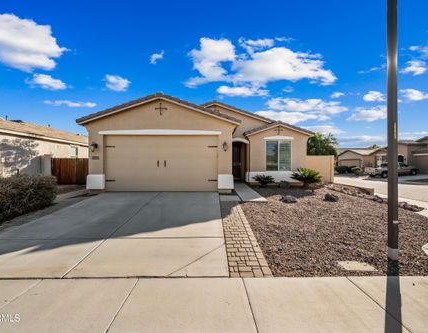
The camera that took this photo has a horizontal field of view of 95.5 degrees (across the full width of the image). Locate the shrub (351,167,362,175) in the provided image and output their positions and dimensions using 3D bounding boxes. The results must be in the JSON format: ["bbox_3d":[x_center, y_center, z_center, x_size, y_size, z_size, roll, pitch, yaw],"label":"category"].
[{"bbox_3d":[20.600,0.680,28.000,1.300,1.150,1.250,0,0,0],"label":"shrub"}]

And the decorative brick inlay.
[{"bbox_3d":[0.530,1.410,4.680,0.620,0.060,3.880,0,5,0],"label":"decorative brick inlay"}]

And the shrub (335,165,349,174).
[{"bbox_3d":[21.000,0.600,32.000,1.850,1.300,1.750,0,0,0],"label":"shrub"}]

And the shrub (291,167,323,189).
[{"bbox_3d":[4.800,0.600,10.100,1.550,0.980,1.450,0,0,0],"label":"shrub"}]

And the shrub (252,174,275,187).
[{"bbox_3d":[2.640,0.760,10.400,1.170,0.620,1.100,0,0,0],"label":"shrub"}]

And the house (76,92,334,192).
[{"bbox_3d":[0.100,-1.380,14.600,11.500,4.920,13.400,0,0,0],"label":"house"}]

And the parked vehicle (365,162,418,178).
[{"bbox_3d":[22.300,0.420,24.500,5.400,1.720,1.870,0,0,-6],"label":"parked vehicle"}]

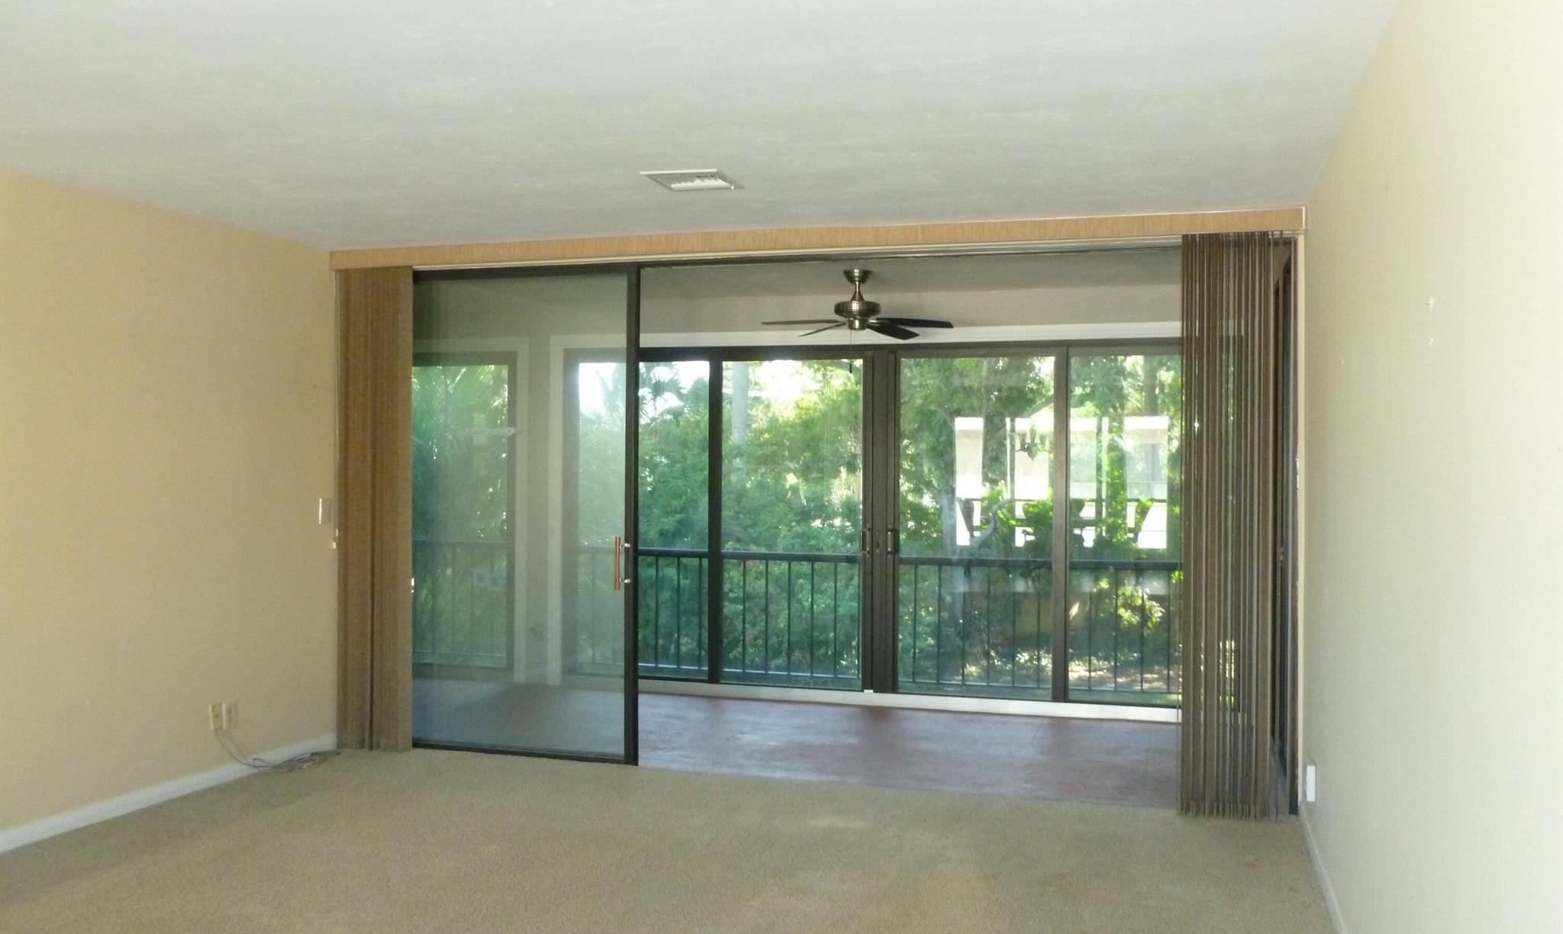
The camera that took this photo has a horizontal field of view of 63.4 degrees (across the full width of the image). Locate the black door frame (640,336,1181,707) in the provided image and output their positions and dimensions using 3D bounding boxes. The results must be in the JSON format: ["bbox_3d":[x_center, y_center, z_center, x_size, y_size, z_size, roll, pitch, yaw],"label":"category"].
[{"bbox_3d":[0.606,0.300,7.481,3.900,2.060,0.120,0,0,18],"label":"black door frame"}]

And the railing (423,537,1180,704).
[{"bbox_3d":[-0.049,0.948,7.916,5.250,0.840,0.070,0,0,18],"label":"railing"}]

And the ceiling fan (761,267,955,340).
[{"bbox_3d":[0.414,-0.865,6.624,1.060,0.330,1.060,0,0,18],"label":"ceiling fan"}]

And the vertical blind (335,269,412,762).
[{"bbox_3d":[-1.988,0.206,6.180,0.380,2.360,0.100,0,0,18],"label":"vertical blind"}]

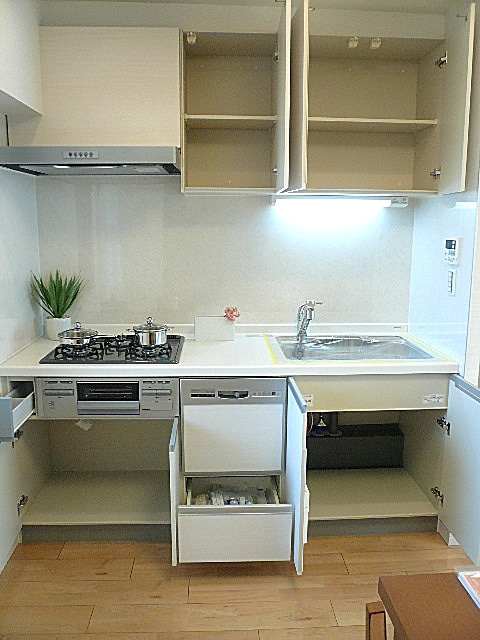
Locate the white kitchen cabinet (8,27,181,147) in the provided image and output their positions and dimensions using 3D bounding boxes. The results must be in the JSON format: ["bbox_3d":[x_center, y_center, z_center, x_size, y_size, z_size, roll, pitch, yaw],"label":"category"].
[{"bbox_3d":[-0.634,-1.021,2.387,0.750,0.515,0.350,0,10,-3],"label":"white kitchen cabinet"}]

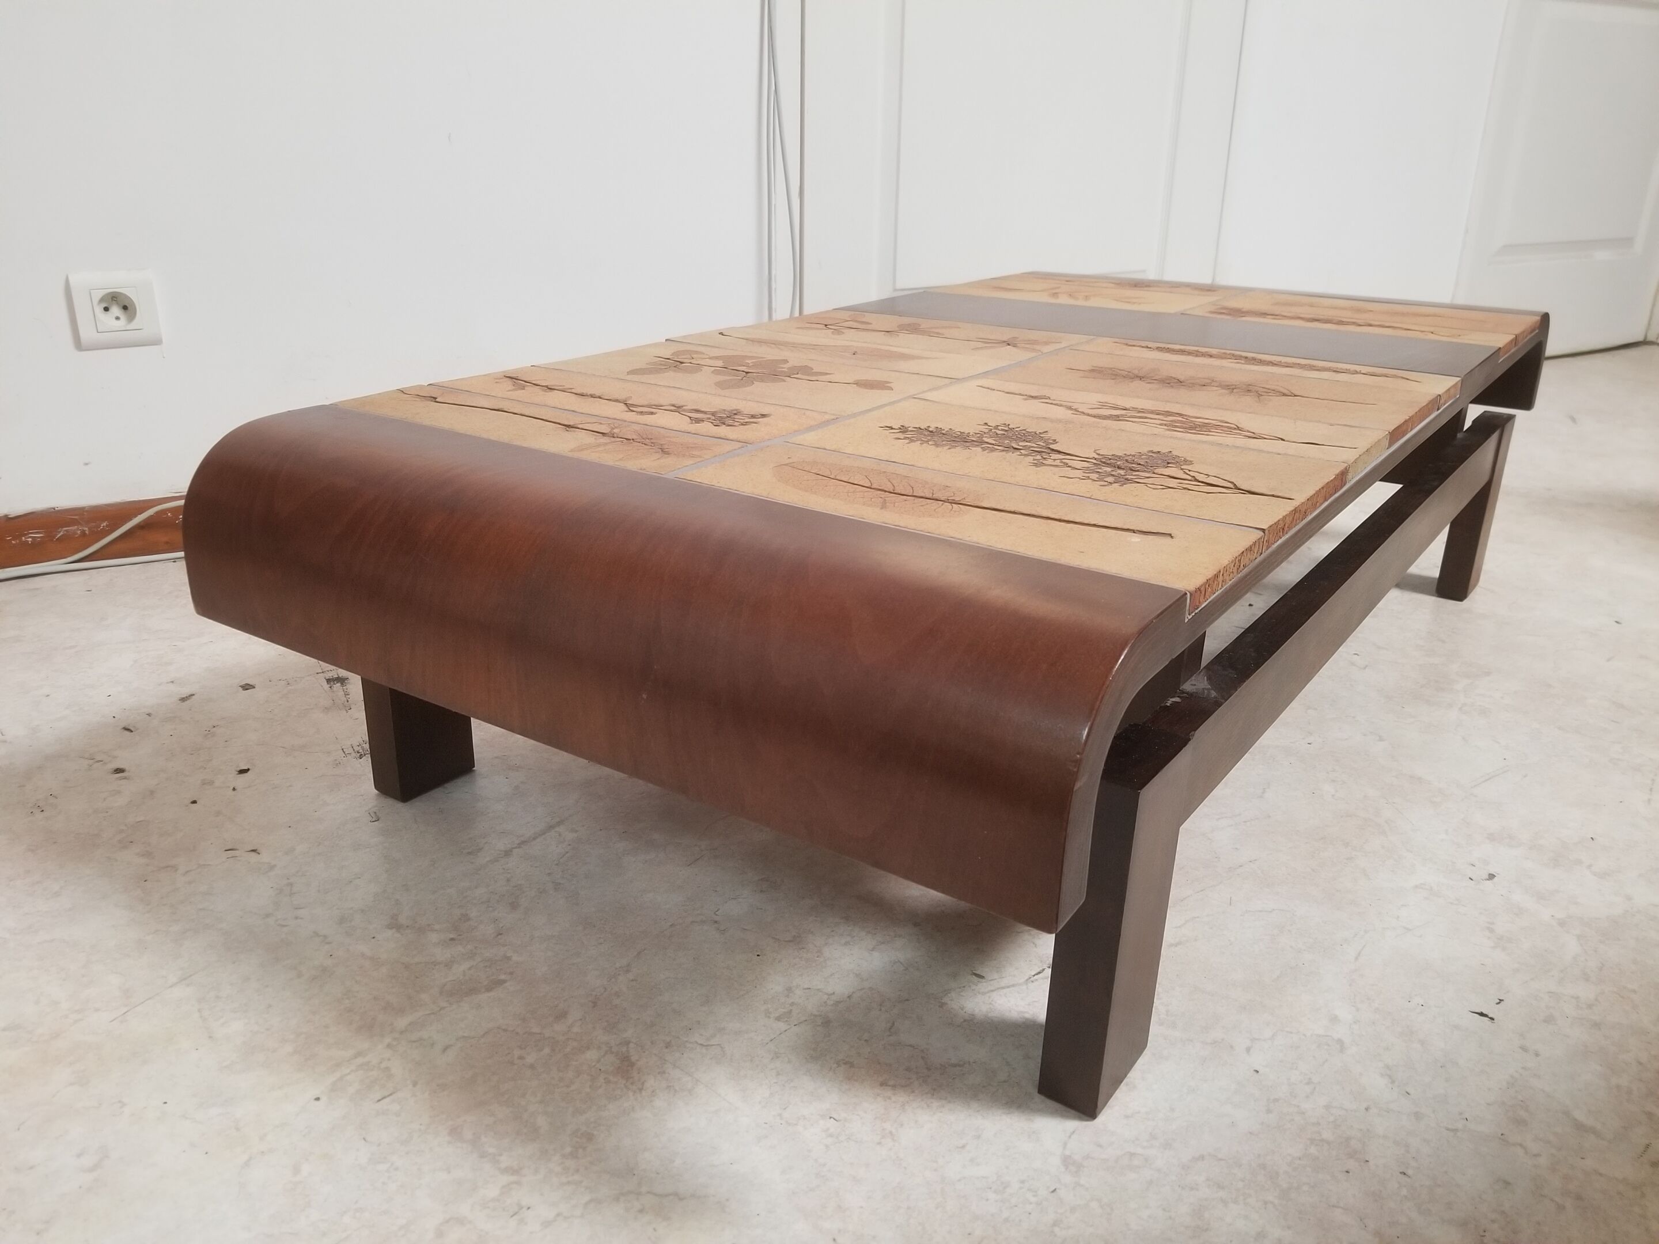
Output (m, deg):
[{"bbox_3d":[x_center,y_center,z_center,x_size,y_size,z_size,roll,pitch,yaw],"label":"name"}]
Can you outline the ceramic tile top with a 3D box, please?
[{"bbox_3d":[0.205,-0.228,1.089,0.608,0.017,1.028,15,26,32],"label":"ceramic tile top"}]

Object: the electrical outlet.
[{"bbox_3d":[-0.790,-0.347,1.382,0.080,0.080,0.013,-12,25,-28],"label":"electrical outlet"}]

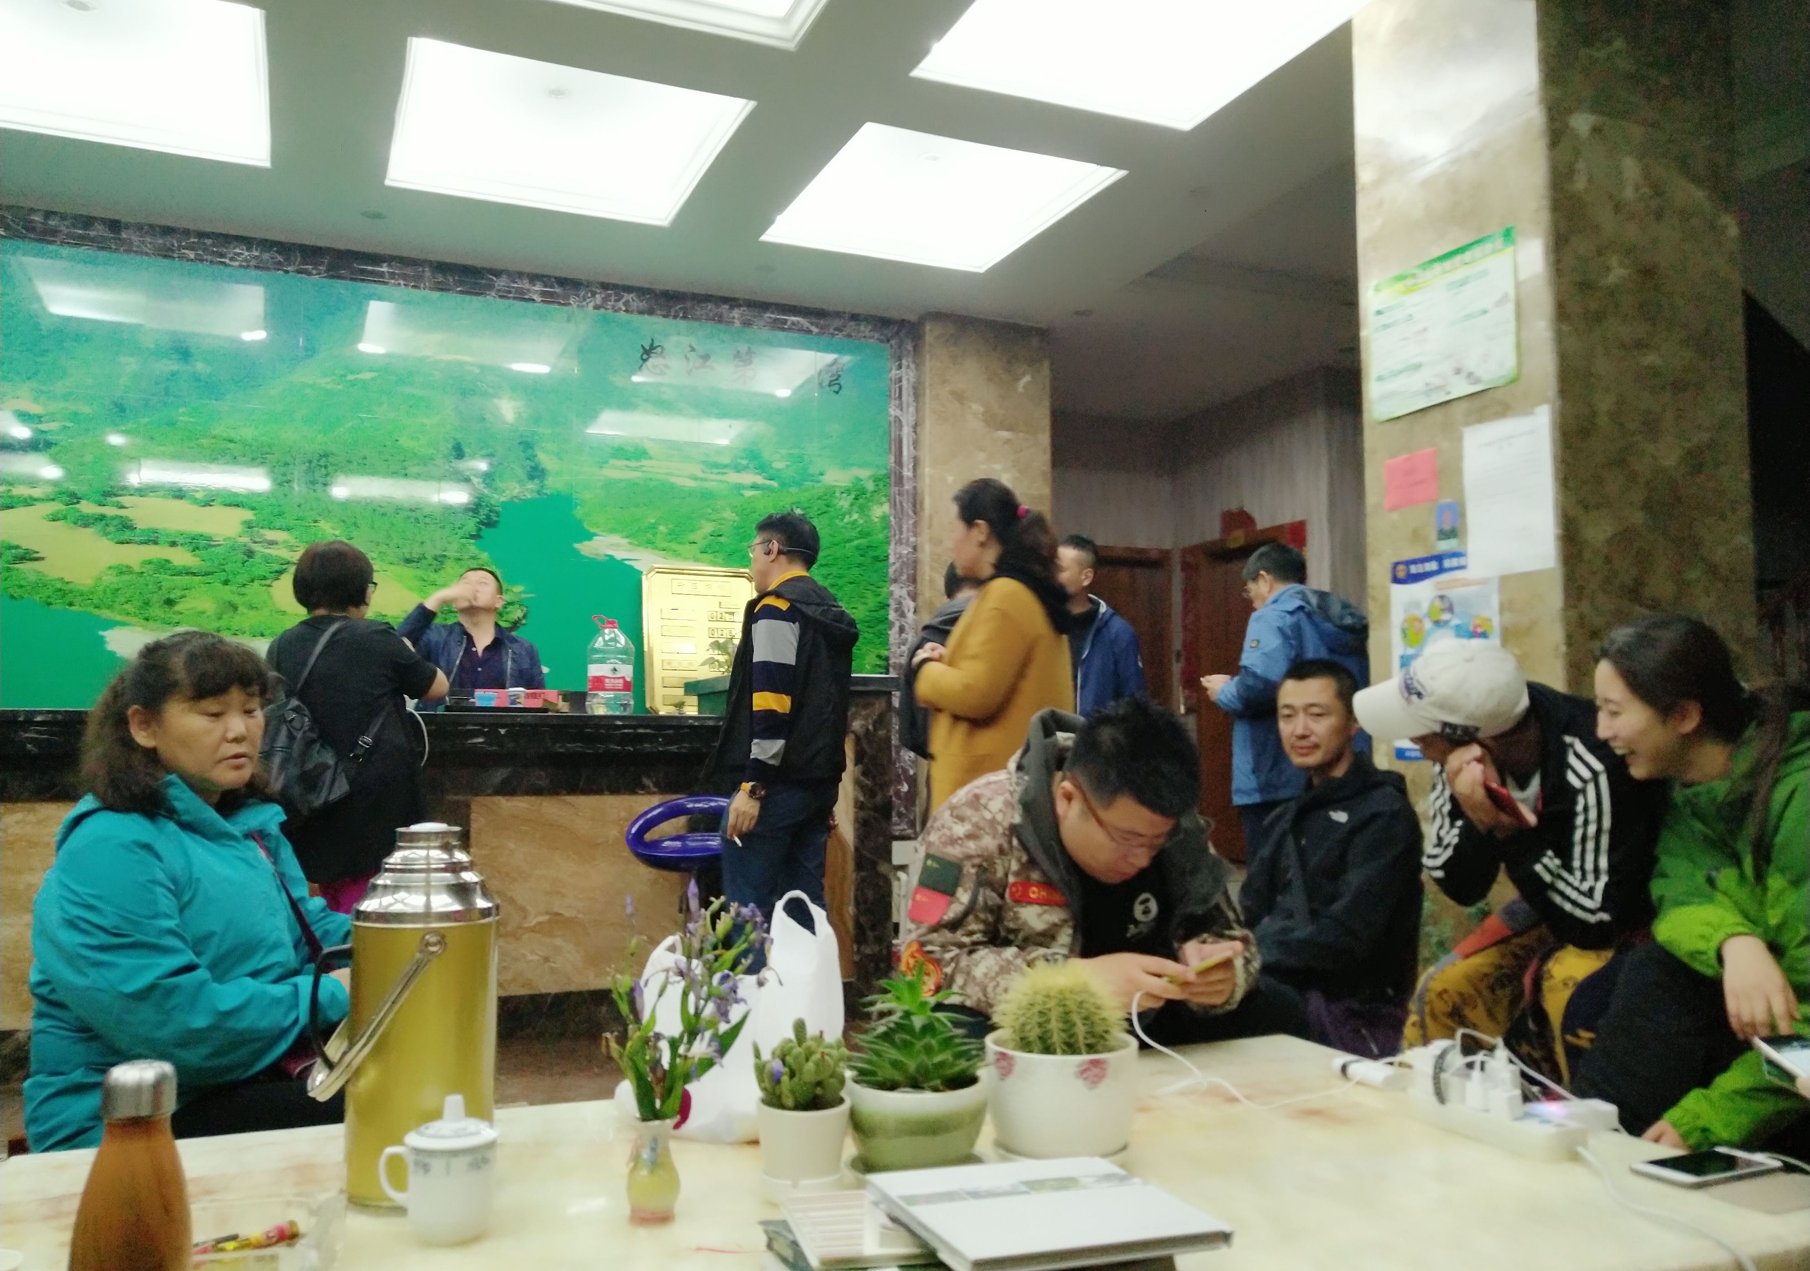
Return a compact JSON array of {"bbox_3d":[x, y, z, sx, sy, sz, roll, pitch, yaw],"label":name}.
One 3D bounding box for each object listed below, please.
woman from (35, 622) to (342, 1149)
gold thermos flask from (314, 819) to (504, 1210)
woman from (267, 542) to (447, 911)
[{"bbox_3d":[-0.900,0.544,2.000,0.660,1.130,0.520,-1,-5,12],"label":"woman"},{"bbox_3d":[-0.508,0.376,1.436,0.186,0.364,0.152,2,-5,-28],"label":"gold thermos flask"},{"bbox_3d":[-1.643,0.497,4.200,0.520,1.570,0.480,-1,-5,8],"label":"woman"}]

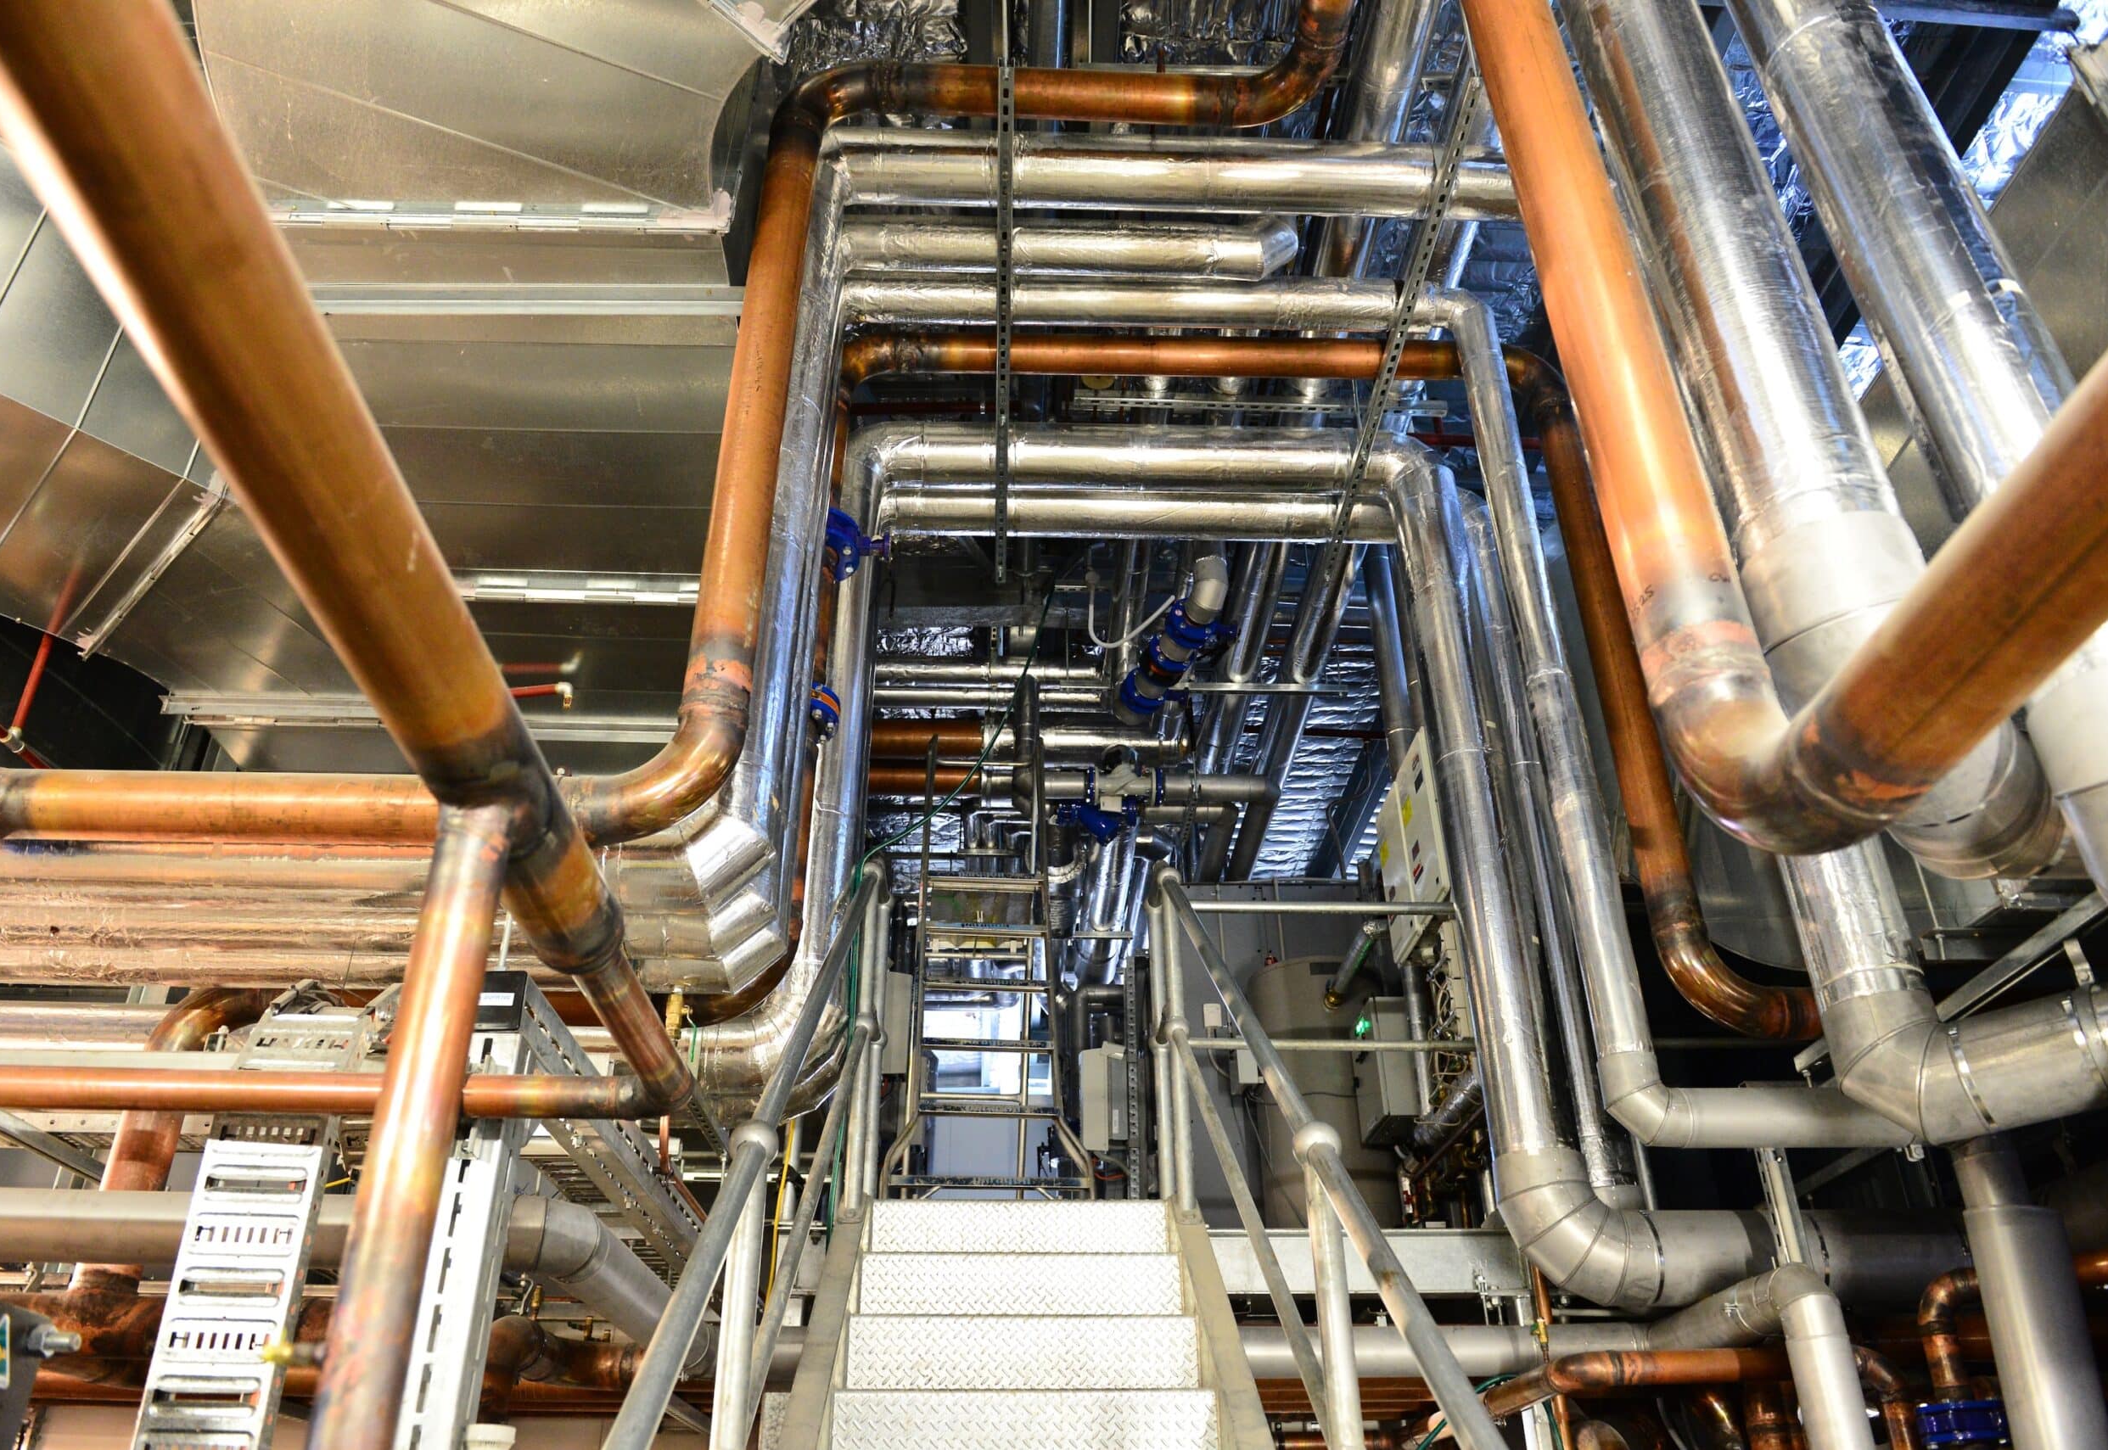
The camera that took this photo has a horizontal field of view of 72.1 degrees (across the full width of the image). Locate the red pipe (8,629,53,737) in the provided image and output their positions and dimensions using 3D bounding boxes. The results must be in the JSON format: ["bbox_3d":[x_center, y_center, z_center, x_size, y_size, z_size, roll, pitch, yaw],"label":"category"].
[{"bbox_3d":[-4.114,-0.164,5.837,0.035,0.510,0.035,-3,-29,-2],"label":"red pipe"}]

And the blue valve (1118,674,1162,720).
[{"bbox_3d":[0.447,-0.147,7.400,0.210,0.210,0.120,11,-33,-18],"label":"blue valve"}]

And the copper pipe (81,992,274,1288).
[{"bbox_3d":[-2.112,0.976,3.482,0.240,0.710,0.130,0,-31,0],"label":"copper pipe"}]

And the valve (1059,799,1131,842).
[{"bbox_3d":[0.222,0.533,8.050,0.390,0.210,0.180,0,-31,0],"label":"valve"}]

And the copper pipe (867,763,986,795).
[{"bbox_3d":[-0.721,0.317,8.150,0.680,0.150,0.150,0,-31,0],"label":"copper pipe"}]

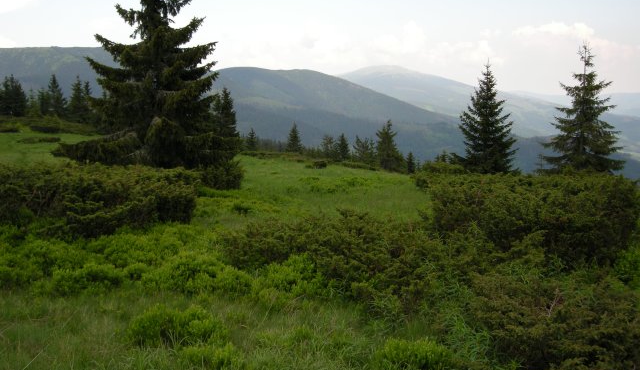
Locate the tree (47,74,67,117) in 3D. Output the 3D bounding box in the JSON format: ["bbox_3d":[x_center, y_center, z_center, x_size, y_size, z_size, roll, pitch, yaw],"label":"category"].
[{"bbox_3d":[-31.550,-10.637,80.000,2.400,5.530,2.400,0,6,0],"label":"tree"}]

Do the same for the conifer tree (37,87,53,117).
[{"bbox_3d":[-23.823,-7.174,57.555,1.384,2.488,1.384,0,7,0],"label":"conifer tree"}]

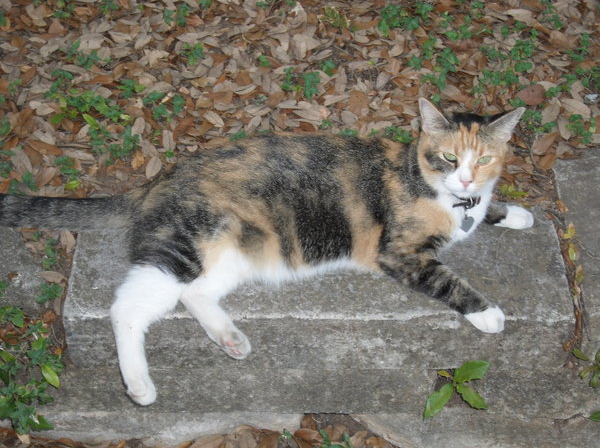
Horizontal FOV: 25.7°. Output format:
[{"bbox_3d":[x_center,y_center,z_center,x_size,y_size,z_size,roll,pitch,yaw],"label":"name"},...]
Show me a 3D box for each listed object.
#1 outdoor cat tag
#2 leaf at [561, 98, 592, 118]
[{"bbox_3d":[0.203,0.000,1.600,0.017,0.019,0.003,6,2,-13],"label":"outdoor cat tag"},{"bbox_3d":[0.396,-0.167,1.883,0.028,0.012,0.055,-32,50,-31],"label":"leaf"}]

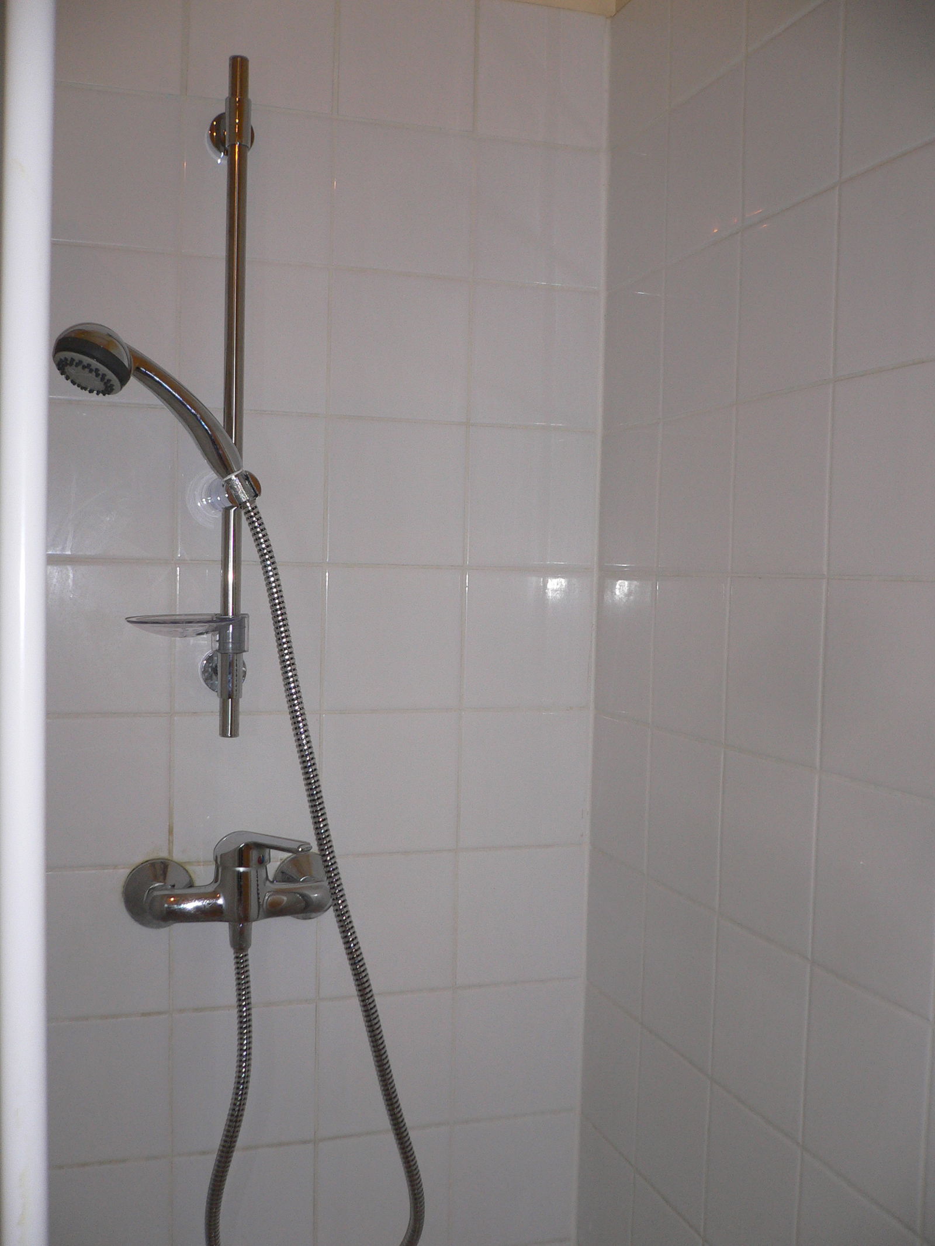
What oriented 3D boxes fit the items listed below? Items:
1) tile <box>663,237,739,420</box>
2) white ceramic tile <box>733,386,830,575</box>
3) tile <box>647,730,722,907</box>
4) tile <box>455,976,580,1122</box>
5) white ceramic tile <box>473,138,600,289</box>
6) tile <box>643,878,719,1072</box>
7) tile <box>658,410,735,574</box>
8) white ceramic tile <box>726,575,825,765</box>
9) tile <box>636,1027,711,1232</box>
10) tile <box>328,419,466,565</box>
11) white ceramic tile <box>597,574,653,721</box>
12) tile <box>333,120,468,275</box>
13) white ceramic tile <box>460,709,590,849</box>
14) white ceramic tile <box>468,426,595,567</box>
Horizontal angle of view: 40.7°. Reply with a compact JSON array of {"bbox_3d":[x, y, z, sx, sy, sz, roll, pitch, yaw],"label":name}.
[{"bbox_3d":[0.221,-0.274,1.176,0.010,0.150,0.143,1,3,-19],"label":"tile"},{"bbox_3d":[0.260,-0.114,1.035,0.010,0.148,0.141,1,3,-19],"label":"white ceramic tile"},{"bbox_3d":[0.207,0.180,1.183,0.010,0.148,0.141,1,3,-19],"label":"tile"},{"bbox_3d":[0.055,0.475,1.403,0.149,0.150,0.010,0,3,-17],"label":"tile"},{"bbox_3d":[0.077,-0.439,1.358,0.149,0.150,0.010,0,3,-17],"label":"white ceramic tile"},{"bbox_3d":[0.205,0.333,1.203,0.010,0.150,0.143,1,3,-19],"label":"tile"},{"bbox_3d":[0.215,-0.121,1.170,0.010,0.148,0.141,1,3,-19],"label":"tile"},{"bbox_3d":[0.260,0.037,1.055,0.010,0.150,0.143,1,3,-19],"label":"white ceramic tile"},{"bbox_3d":[0.203,0.487,1.223,0.010,0.150,0.145,0,3,-19],"label":"tile"},{"bbox_3d":[-0.073,-0.135,1.309,0.148,0.148,0.010,1,3,-19],"label":"tile"},{"bbox_3d":[0.168,0.023,1.333,0.010,0.150,0.144,0,3,-19],"label":"white ceramic tile"},{"bbox_3d":[-0.067,-0.440,1.313,0.148,0.150,0.010,0,3,-17],"label":"tile"},{"bbox_3d":[0.062,0.170,1.388,0.149,0.150,0.010,0,3,-17],"label":"white ceramic tile"},{"bbox_3d":[0.068,-0.133,1.357,0.147,0.148,0.010,1,3,-19],"label":"white ceramic tile"}]

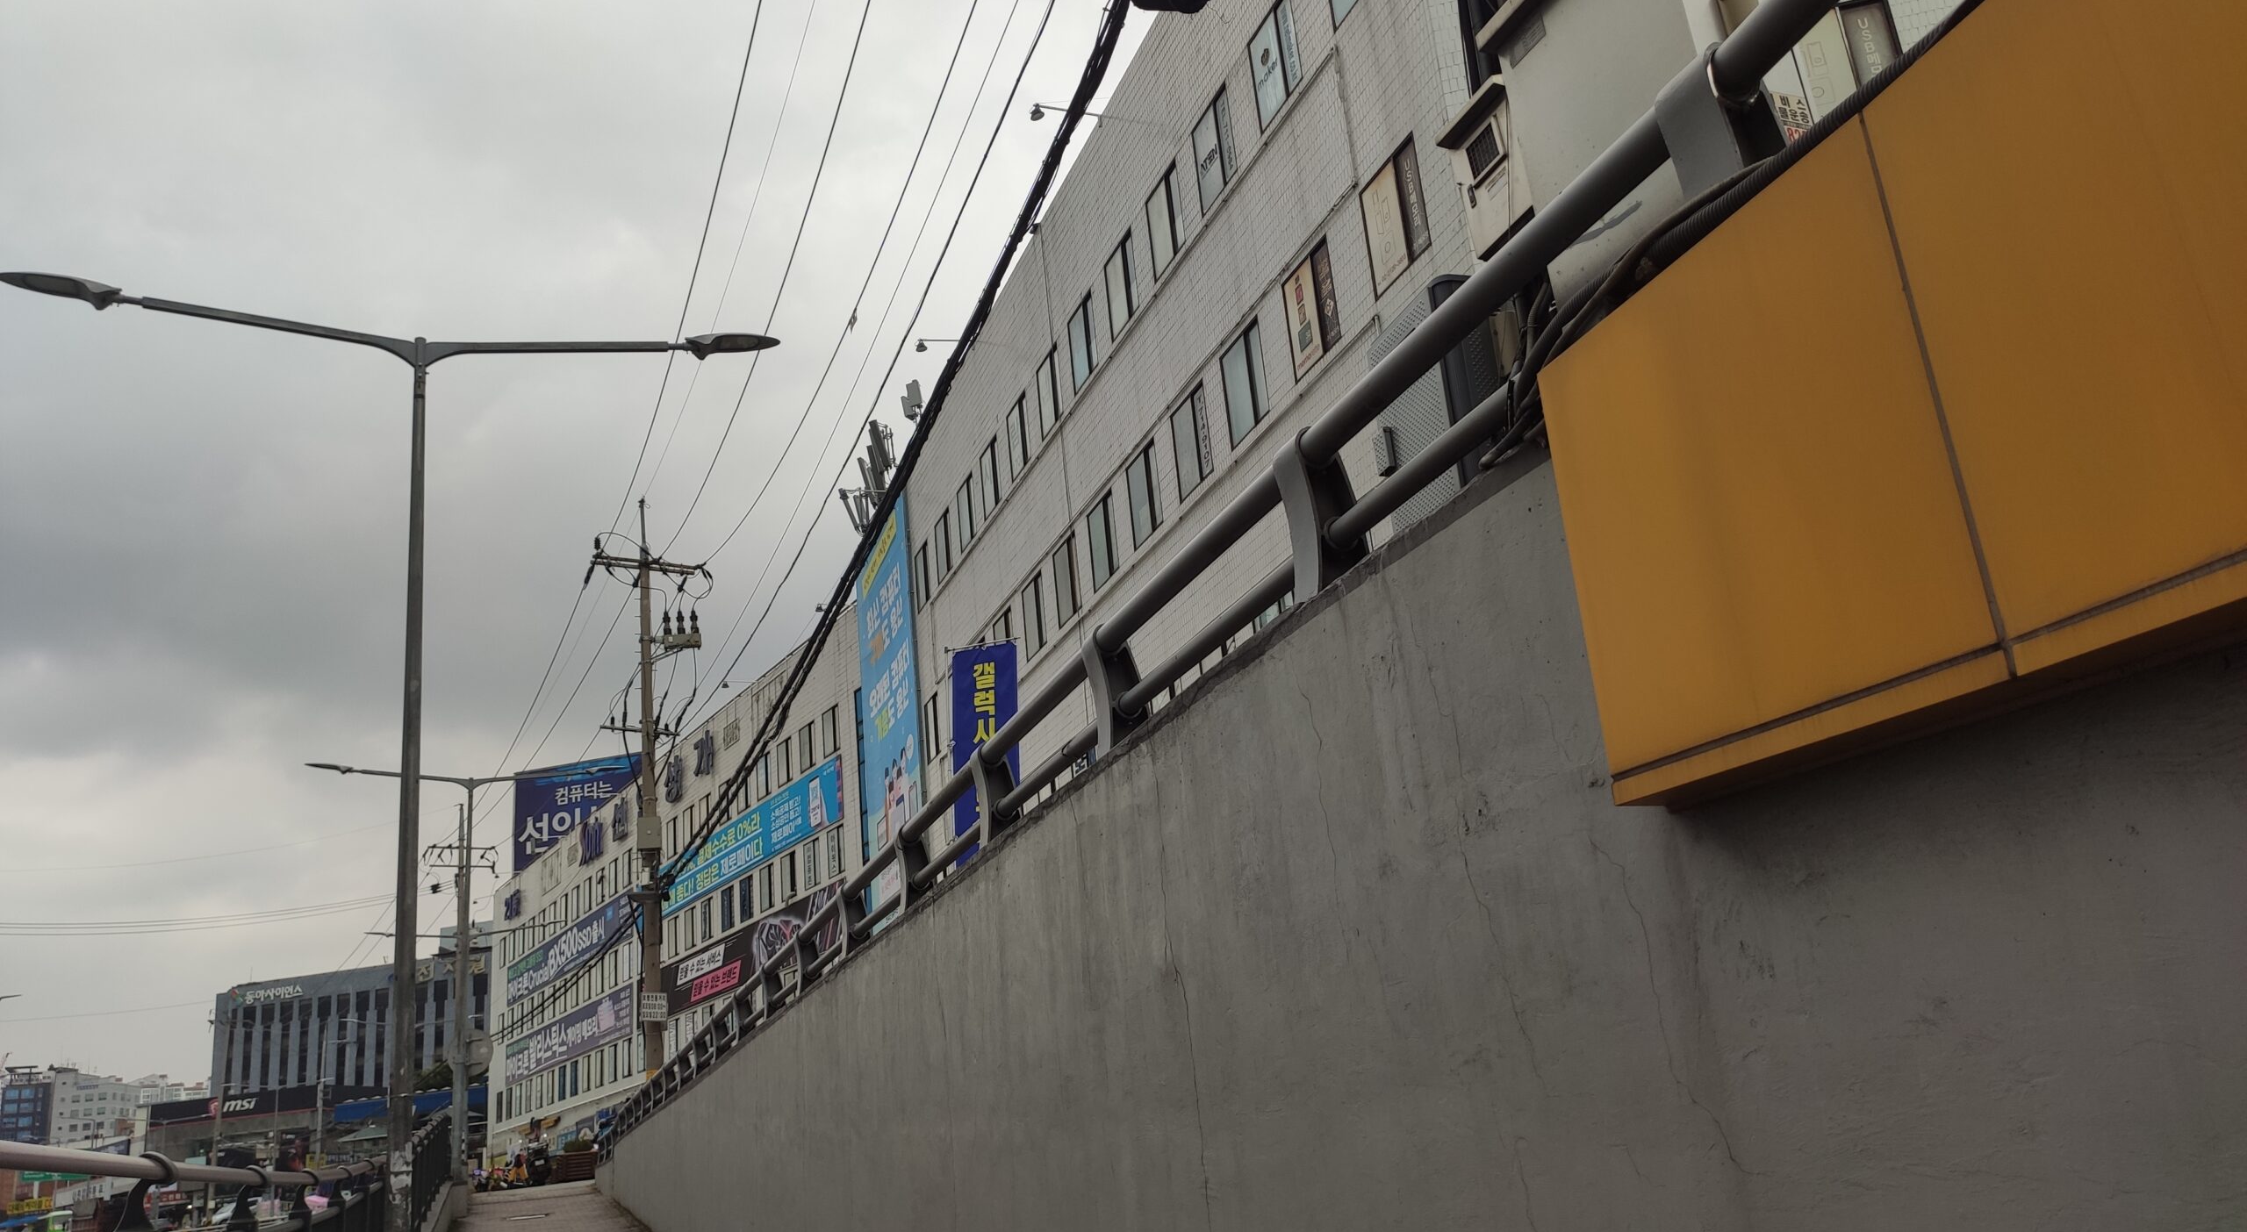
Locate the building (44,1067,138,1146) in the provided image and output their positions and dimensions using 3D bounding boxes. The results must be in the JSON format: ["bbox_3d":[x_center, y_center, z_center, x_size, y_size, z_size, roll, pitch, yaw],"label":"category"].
[{"bbox_3d":[-215.339,107.386,358.409,16.169,21.000,13.000,-10,-17,11],"label":"building"}]

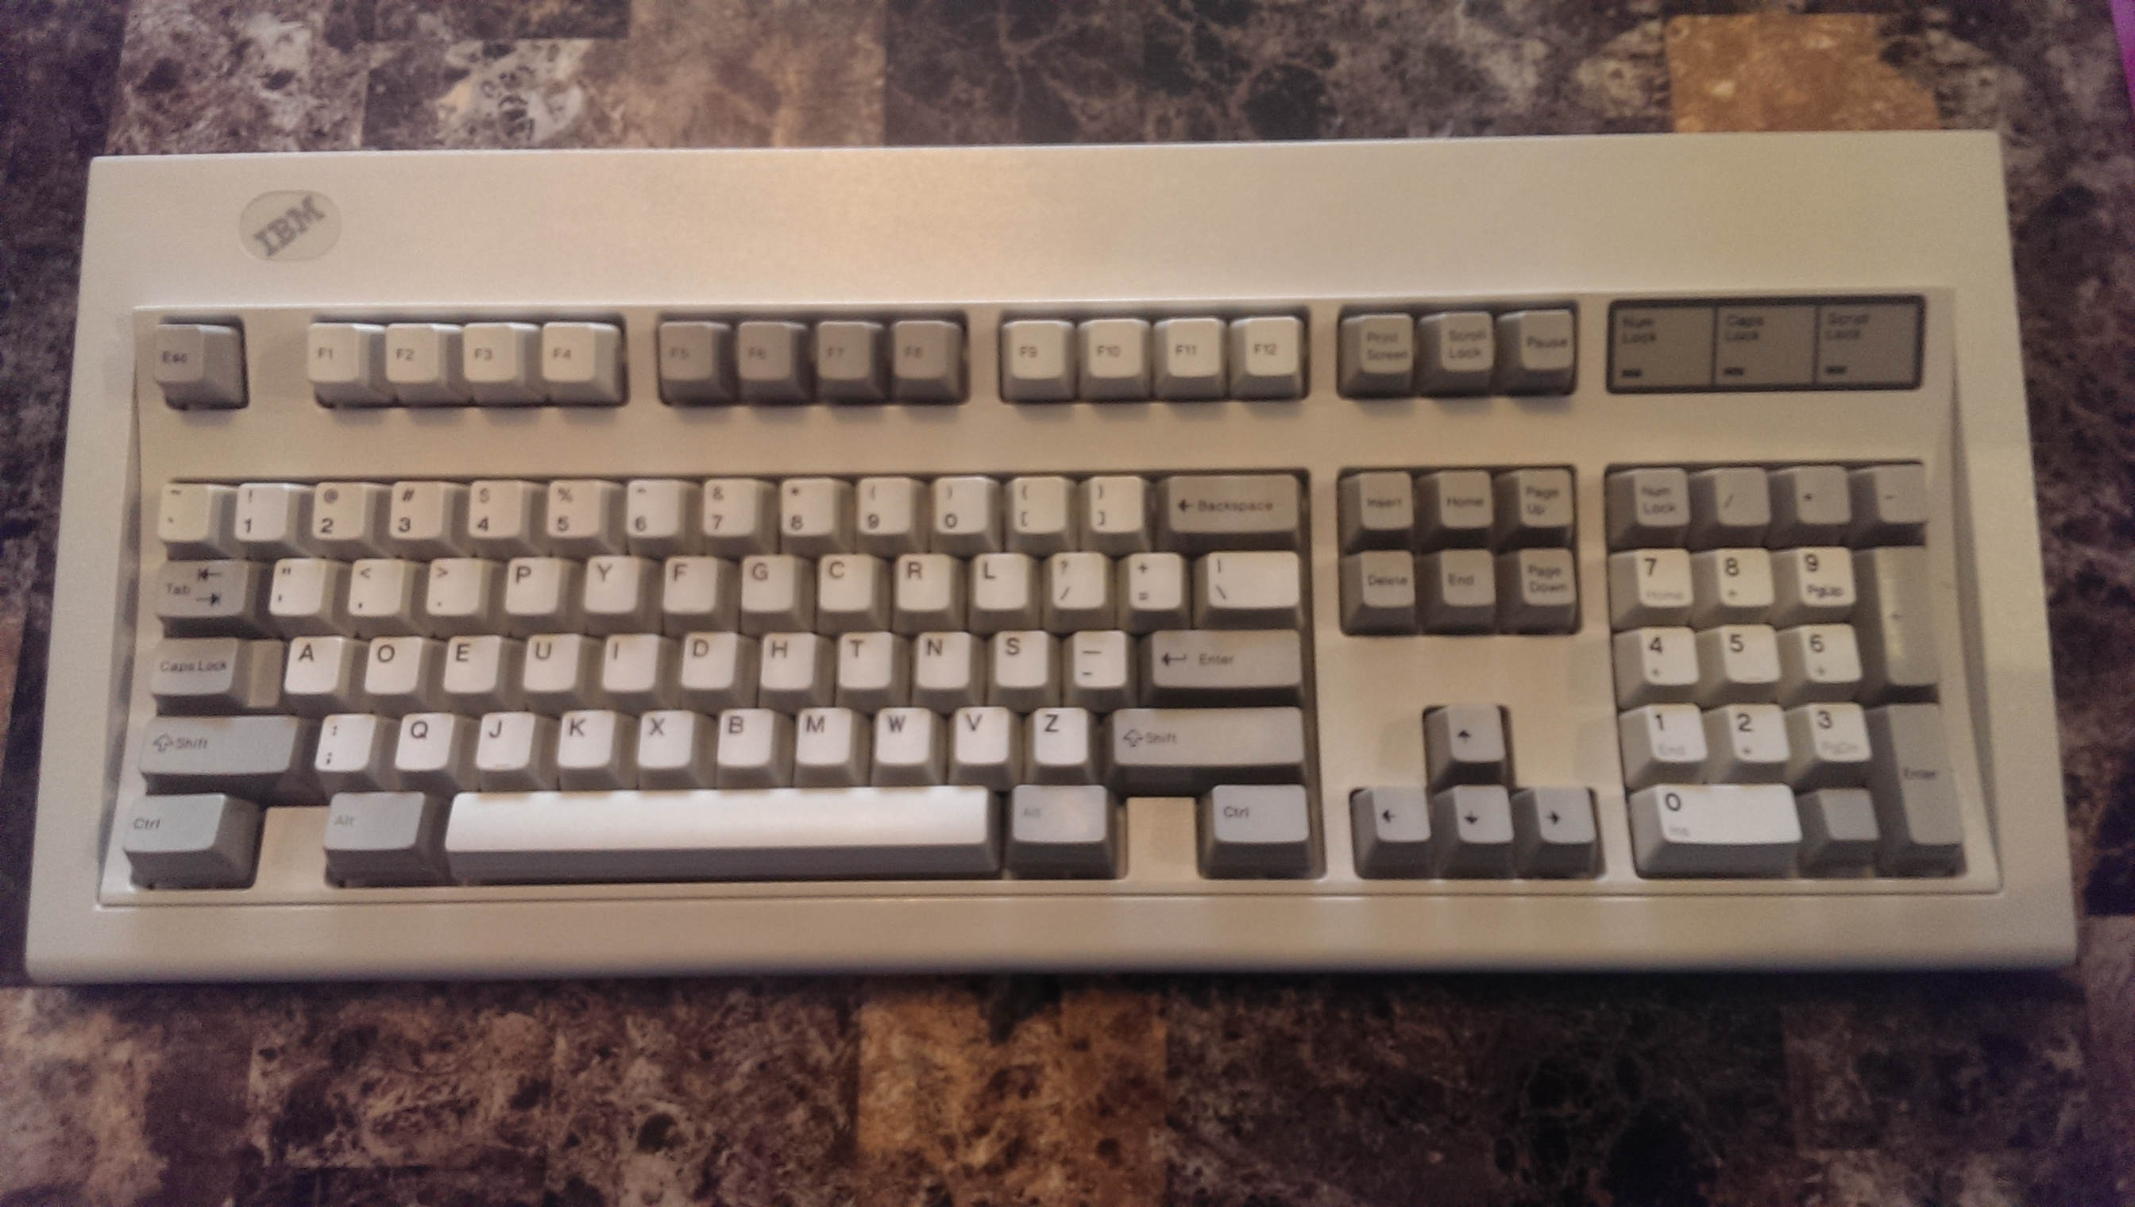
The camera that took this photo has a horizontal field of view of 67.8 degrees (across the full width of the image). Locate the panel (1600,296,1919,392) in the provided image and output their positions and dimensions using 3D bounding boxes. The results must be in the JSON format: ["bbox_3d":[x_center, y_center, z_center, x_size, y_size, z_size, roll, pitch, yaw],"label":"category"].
[{"bbox_3d":[0.172,-0.064,0.394,0.078,0.004,0.024,0,94,1],"label":"panel"}]

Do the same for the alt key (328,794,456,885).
[{"bbox_3d":[-0.165,0.055,0.382,0.028,0.011,0.018,0,70,1],"label":"alt key"}]

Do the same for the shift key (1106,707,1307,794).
[{"bbox_3d":[0.035,0.035,0.387,0.052,0.011,0.018,0,73,1],"label":"shift key"}]

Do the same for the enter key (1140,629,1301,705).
[{"bbox_3d":[0.039,0.016,0.391,0.042,0.011,0.018,0,77,1],"label":"enter key"}]

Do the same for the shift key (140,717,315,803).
[{"bbox_3d":[-0.205,0.037,0.389,0.042,0.011,0.018,0,73,1],"label":"shift key"}]

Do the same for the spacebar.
[{"bbox_3d":[-0.083,0.054,0.382,0.133,0.011,0.018,0,70,1],"label":"spacebar"}]

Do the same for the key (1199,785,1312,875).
[{"bbox_3d":[0.046,0.053,0.380,0.028,0.011,0.018,0,70,1],"label":"key"}]

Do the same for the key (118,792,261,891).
[{"bbox_3d":[-0.212,0.056,0.383,0.028,0.011,0.018,0,70,1],"label":"key"}]

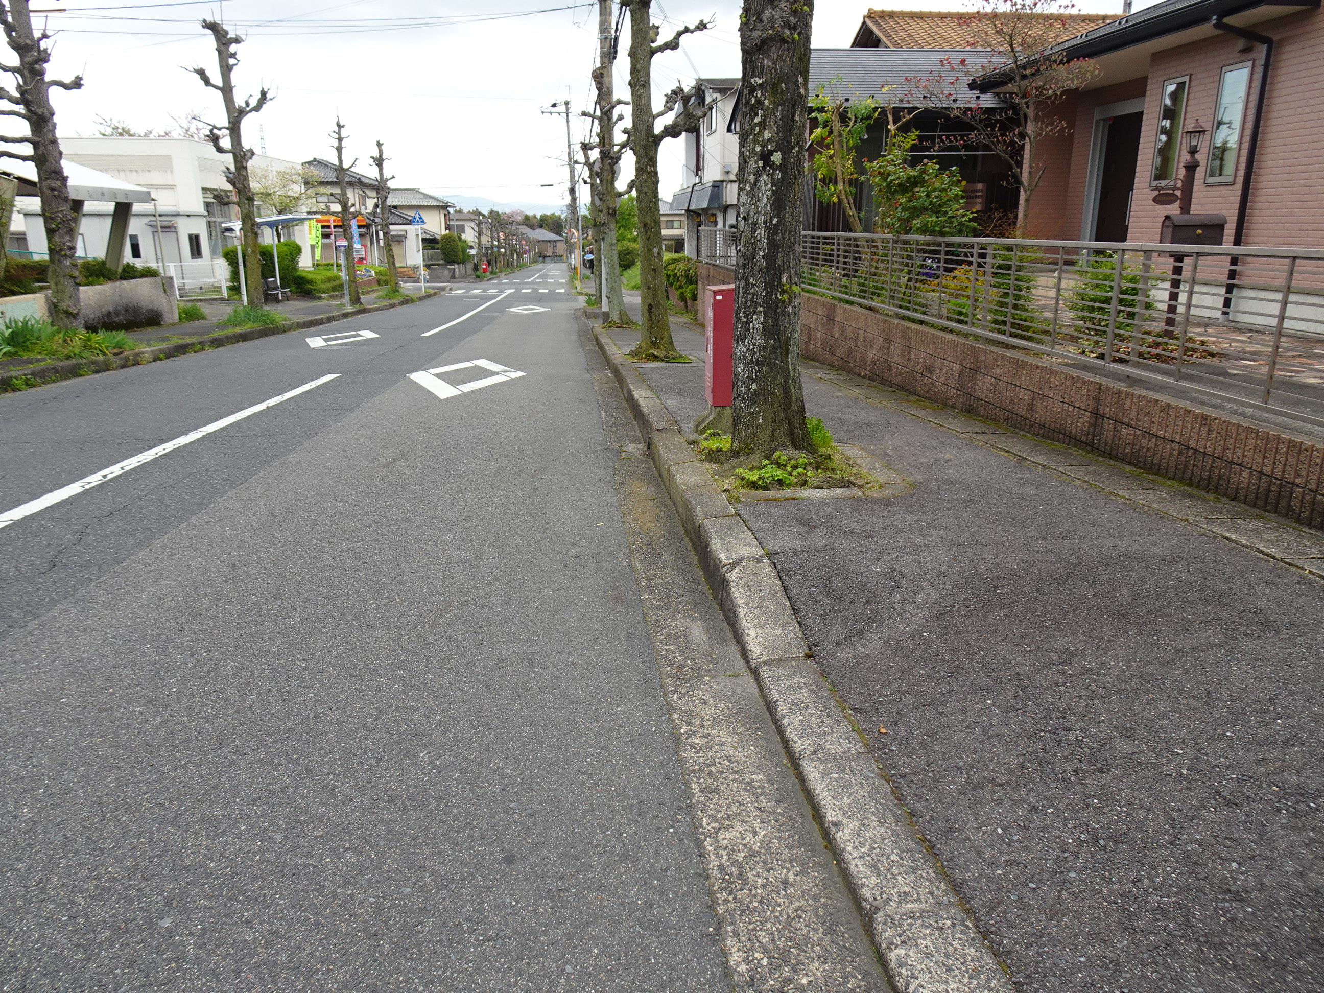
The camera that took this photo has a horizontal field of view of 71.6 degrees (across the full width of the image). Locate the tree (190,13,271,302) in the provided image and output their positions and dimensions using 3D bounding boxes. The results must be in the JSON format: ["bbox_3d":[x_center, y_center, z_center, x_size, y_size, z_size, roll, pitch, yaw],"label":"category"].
[{"bbox_3d":[-11.214,-8.563,24.451,2.000,7.510,1.900,-2,16,-6],"label":"tree"}]

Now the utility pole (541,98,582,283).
[{"bbox_3d":[-7.724,-24.304,73.016,2.800,13.555,0.900,-2,16,-6],"label":"utility pole"}]

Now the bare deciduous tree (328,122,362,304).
[{"bbox_3d":[-10.992,-9.874,32.173,1.150,6.275,1.050,-2,16,-6],"label":"bare deciduous tree"}]

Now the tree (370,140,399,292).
[{"bbox_3d":[-12.226,-12.426,41.257,1.300,6.720,1.200,-2,16,-6],"label":"tree"}]

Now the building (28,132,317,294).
[{"bbox_3d":[-22.300,-12.636,41.222,7.400,5.519,17.234,-2,16,-6],"label":"building"}]

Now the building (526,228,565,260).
[{"bbox_3d":[-29.156,-63.226,229.964,10.000,7.457,9.000,-2,16,-6],"label":"building"}]

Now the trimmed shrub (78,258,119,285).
[{"bbox_3d":[-12.209,-4.877,19.900,0.700,0.600,0.850,-2,16,-6],"label":"trimmed shrub"}]

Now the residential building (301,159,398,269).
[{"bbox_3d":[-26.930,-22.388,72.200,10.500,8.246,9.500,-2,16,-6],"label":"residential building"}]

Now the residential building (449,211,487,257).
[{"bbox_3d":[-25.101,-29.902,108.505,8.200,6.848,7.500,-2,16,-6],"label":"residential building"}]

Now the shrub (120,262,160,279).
[{"bbox_3d":[-12.651,-5.478,22.300,0.700,0.440,0.850,-2,16,-6],"label":"shrub"}]

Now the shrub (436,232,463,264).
[{"bbox_3d":[-18.274,-21.543,79.500,2.050,2.750,2.000,-2,16,-6],"label":"shrub"}]

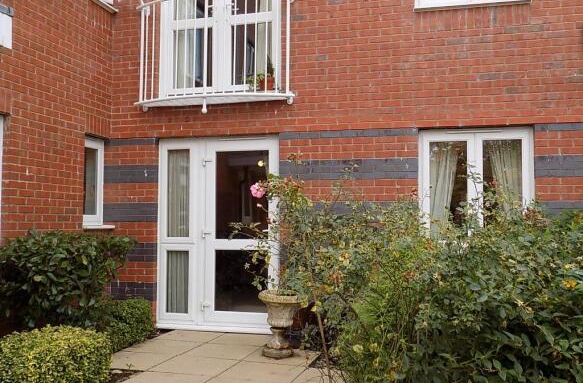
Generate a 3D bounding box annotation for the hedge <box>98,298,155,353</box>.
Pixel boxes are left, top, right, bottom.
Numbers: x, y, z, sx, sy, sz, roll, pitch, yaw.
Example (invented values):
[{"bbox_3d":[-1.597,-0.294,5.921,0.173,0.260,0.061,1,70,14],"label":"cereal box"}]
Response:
[{"bbox_3d":[-1.815,1.329,5.830,0.520,0.400,0.880,-1,-3,13],"label":"hedge"}]

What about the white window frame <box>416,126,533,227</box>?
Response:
[{"bbox_3d":[1.863,-0.057,5.801,1.110,1.190,0.120,-1,-3,13],"label":"white window frame"}]

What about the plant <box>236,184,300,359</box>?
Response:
[{"bbox_3d":[-0.196,0.704,5.313,0.580,1.600,0.550,0,-3,0],"label":"plant"}]

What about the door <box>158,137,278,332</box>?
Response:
[{"bbox_3d":[-0.827,0.465,6.394,1.430,2.190,0.130,-1,-3,13],"label":"door"}]

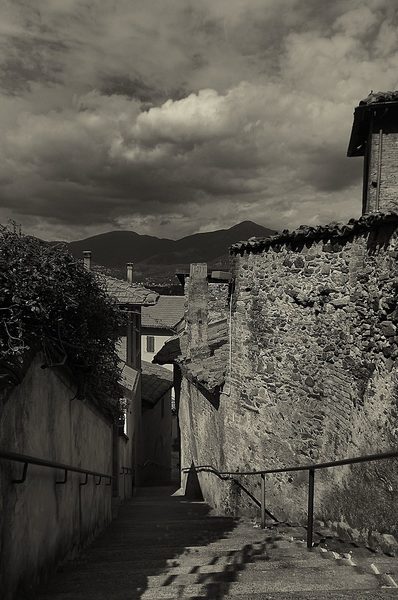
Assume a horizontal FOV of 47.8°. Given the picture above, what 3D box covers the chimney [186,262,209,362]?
[{"bbox_3d":[-0.042,0.369,14.400,0.650,3.100,0.620,0,3,-5],"label":"chimney"}]

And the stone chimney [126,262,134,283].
[{"bbox_3d":[-2.584,-1.029,17.000,0.290,0.780,0.290,0,3,-5],"label":"stone chimney"}]

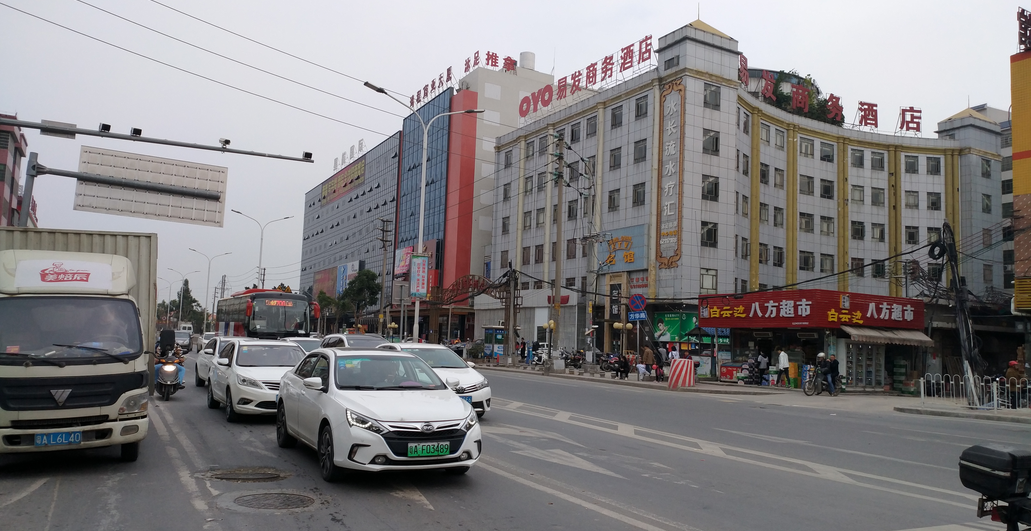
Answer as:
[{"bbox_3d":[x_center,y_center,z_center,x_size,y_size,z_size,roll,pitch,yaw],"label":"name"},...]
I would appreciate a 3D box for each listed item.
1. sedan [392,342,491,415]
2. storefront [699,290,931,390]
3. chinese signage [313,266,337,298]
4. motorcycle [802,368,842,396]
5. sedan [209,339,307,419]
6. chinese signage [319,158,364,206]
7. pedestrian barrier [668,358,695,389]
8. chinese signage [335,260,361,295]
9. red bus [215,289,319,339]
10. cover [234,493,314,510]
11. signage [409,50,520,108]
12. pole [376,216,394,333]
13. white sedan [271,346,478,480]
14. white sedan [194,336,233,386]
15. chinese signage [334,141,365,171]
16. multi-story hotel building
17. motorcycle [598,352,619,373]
[{"bbox_3d":[-2.129,2.495,17.834,1.780,1.480,4.620,5,-6,-27],"label":"sedan"},{"bbox_3d":[13.630,3.634,37.778,6.800,4.300,7.500,5,-6,-27],"label":"storefront"},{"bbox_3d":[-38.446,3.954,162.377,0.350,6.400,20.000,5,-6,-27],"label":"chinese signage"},{"bbox_3d":[11.964,4.561,31.352,1.920,1.070,0.720,4,-6,-20],"label":"motorcycle"},{"bbox_3d":[-5.014,2.269,16.318,1.820,1.490,4.620,5,-6,-27],"label":"sedan"},{"bbox_3d":[-34.817,-16.191,160.627,0.400,5.200,34.000,5,-6,-27],"label":"chinese signage"},{"bbox_3d":[6.267,4.076,30.300,0.980,1.100,0.900,1,-5,12],"label":"pedestrian barrier"},{"bbox_3d":[-30.727,2.724,147.281,0.350,6.200,15.300,5,-6,-27],"label":"chinese signage"},{"bbox_3d":[-12.228,3.065,38.090,2.600,3.380,10.600,5,-6,-27],"label":"red bus"},{"bbox_3d":[-2.318,2.273,7.712,0.740,0.040,0.740,5,-6,-27],"label":"cover"},{"bbox_3d":[-8.505,-25.848,114.628,6.000,3.600,21.000,5,-6,-27],"label":"signage"},{"bbox_3d":[-11.561,1.780,70.487,1.500,11.700,0.450,5,-6,-27],"label":"pole"},{"bbox_3d":[-1.975,1.864,10.813,1.790,1.470,4.740,5,-6,-26],"label":"white sedan"},{"bbox_3d":[-7.784,2.735,22.547,1.800,1.470,4.600,5,-6,-27],"label":"white sedan"},{"bbox_3d":[-31.716,-21.141,153.625,0.500,2.300,21.500,5,-6,-27],"label":"chinese signage"},{"bbox_3d":[22.376,-2.851,78.129,40.500,25.500,29.500,5,-6,-27],"label":"multi-story hotel building"},{"bbox_3d":[5.729,5.794,47.485,1.950,1.070,0.750,5,-6,-27],"label":"motorcycle"}]

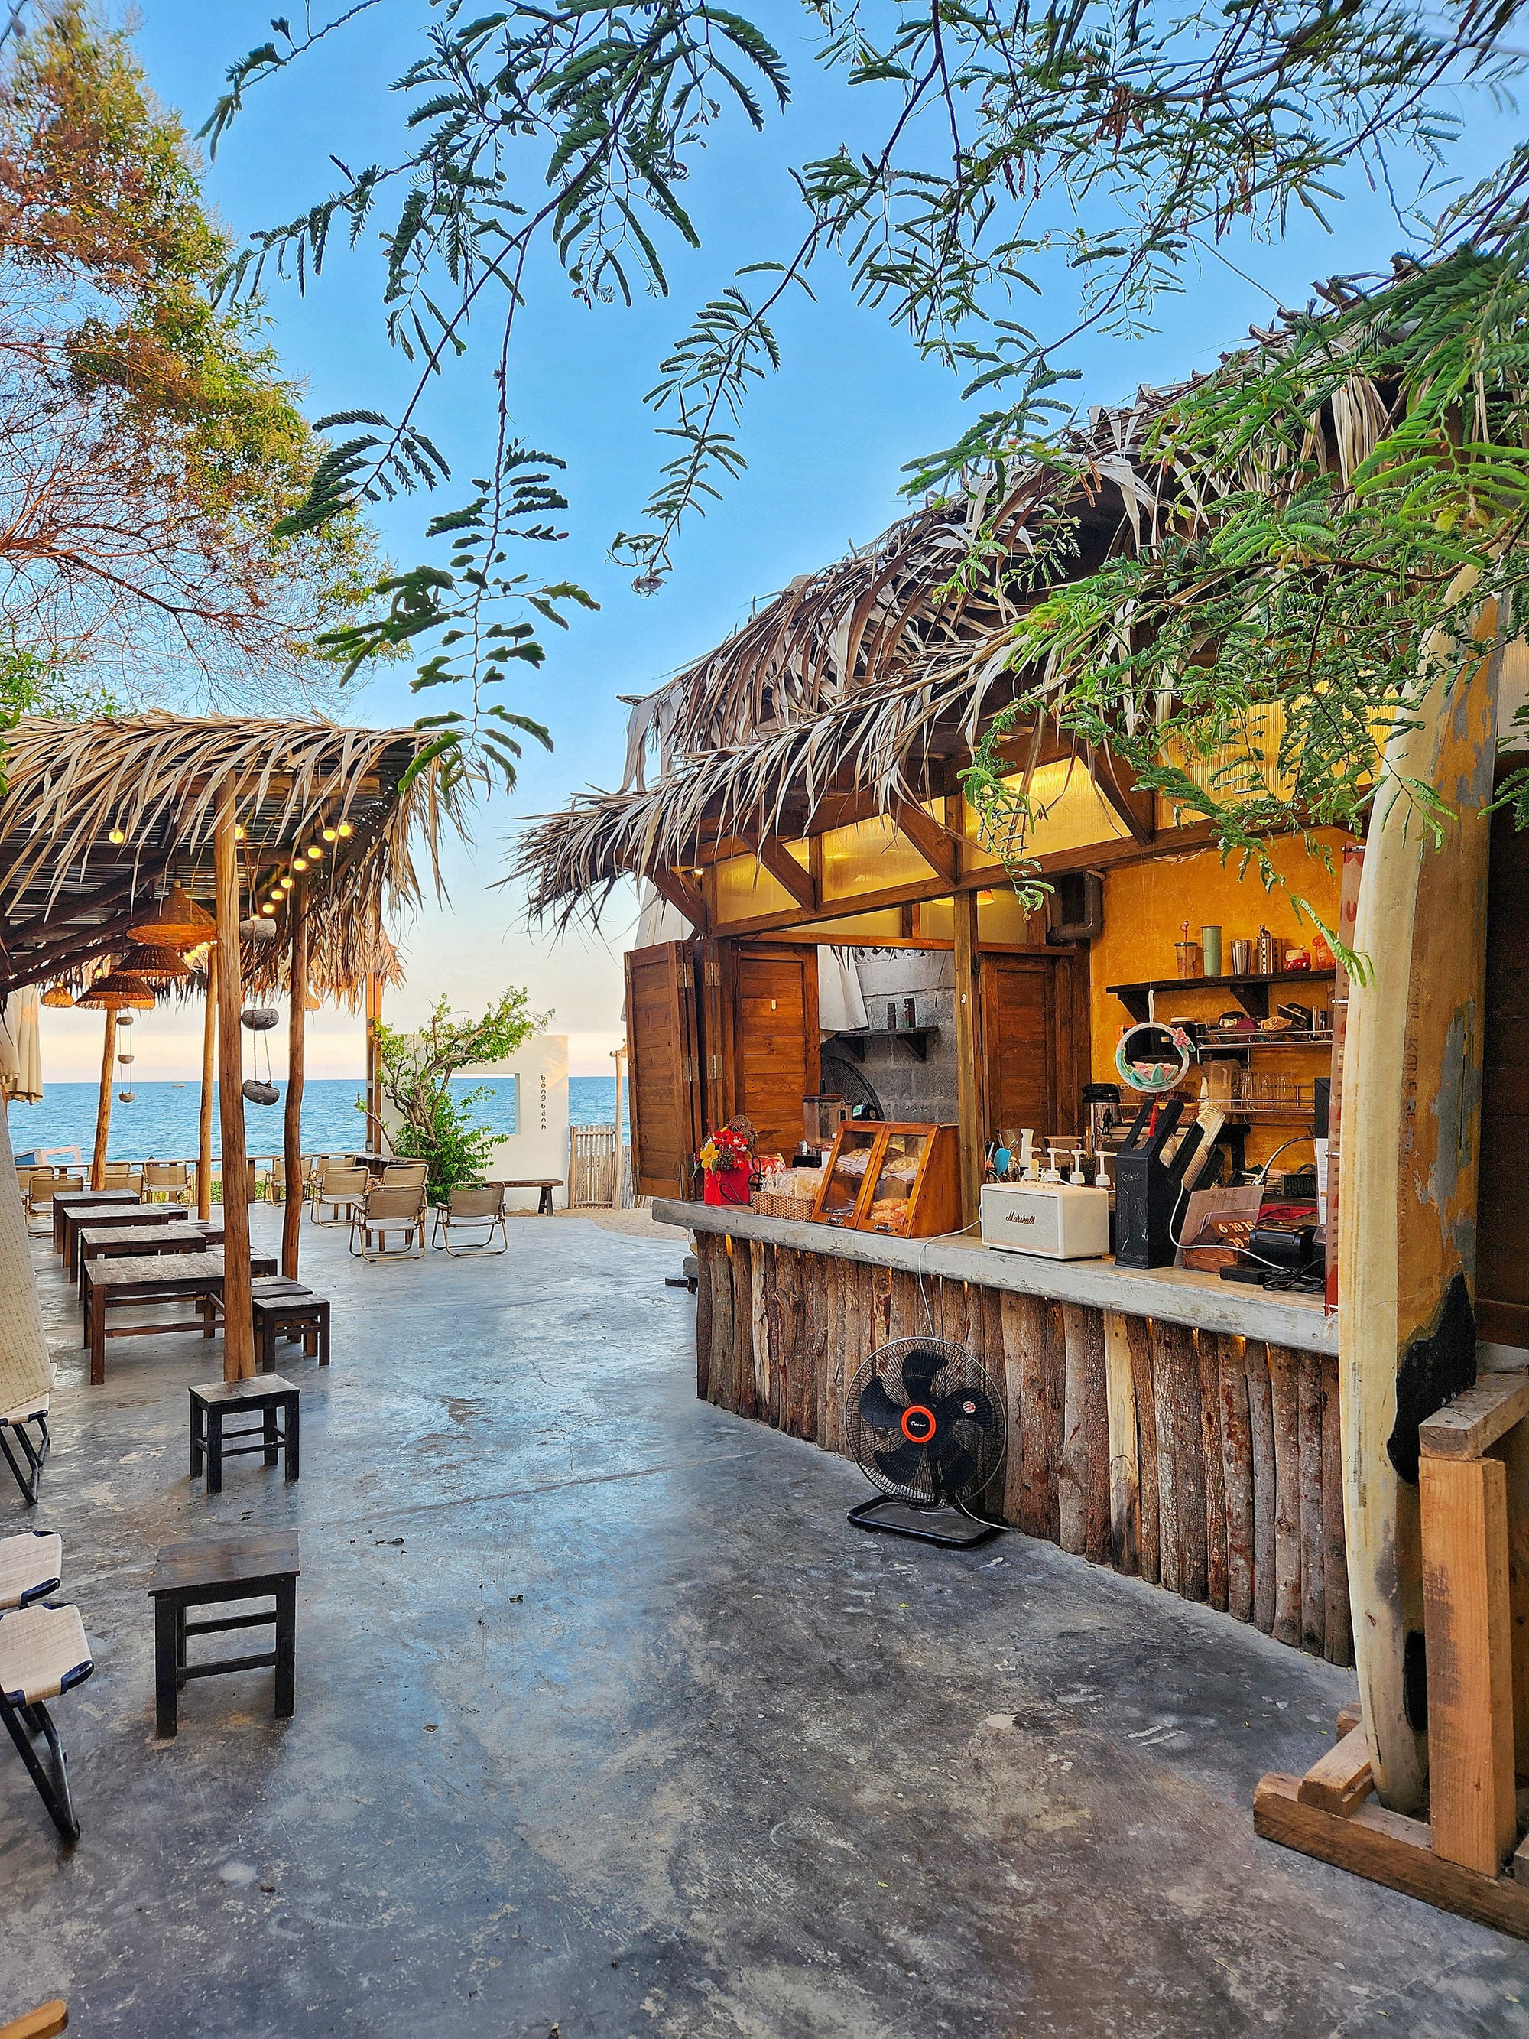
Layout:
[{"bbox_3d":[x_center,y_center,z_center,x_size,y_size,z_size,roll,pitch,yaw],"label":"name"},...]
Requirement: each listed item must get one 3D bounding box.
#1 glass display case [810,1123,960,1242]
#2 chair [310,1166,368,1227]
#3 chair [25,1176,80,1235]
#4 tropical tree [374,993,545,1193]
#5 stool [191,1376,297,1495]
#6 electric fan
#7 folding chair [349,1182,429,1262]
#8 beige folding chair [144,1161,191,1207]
[{"bbox_3d":[0.445,0.581,5.043,0.270,0.380,0.680,1,-3,-29],"label":"glass display case"},{"bbox_3d":[-3.951,1.635,12.643,0.490,0.550,0.530,1,-3,-30],"label":"chair"},{"bbox_3d":[-6.316,1.637,12.091,0.490,0.550,0.530,1,-3,-31],"label":"chair"},{"bbox_3d":[-3.359,0.884,14.997,1.900,2.400,1.600,0,-2,-10],"label":"tropical tree"},{"bbox_3d":[-1.768,1.410,4.608,0.289,0.297,0.270,1,-3,-35],"label":"stool"},{"bbox_3d":[0.521,1.317,4.372,0.510,0.580,0.320,-2,-3,36],"label":"electric fan"},{"bbox_3d":[-3.041,1.623,10.962,0.520,0.600,0.540,1,-3,-29],"label":"folding chair"},{"bbox_3d":[-6.888,1.871,15.603,0.510,0.580,0.530,1,-3,-31],"label":"beige folding chair"}]

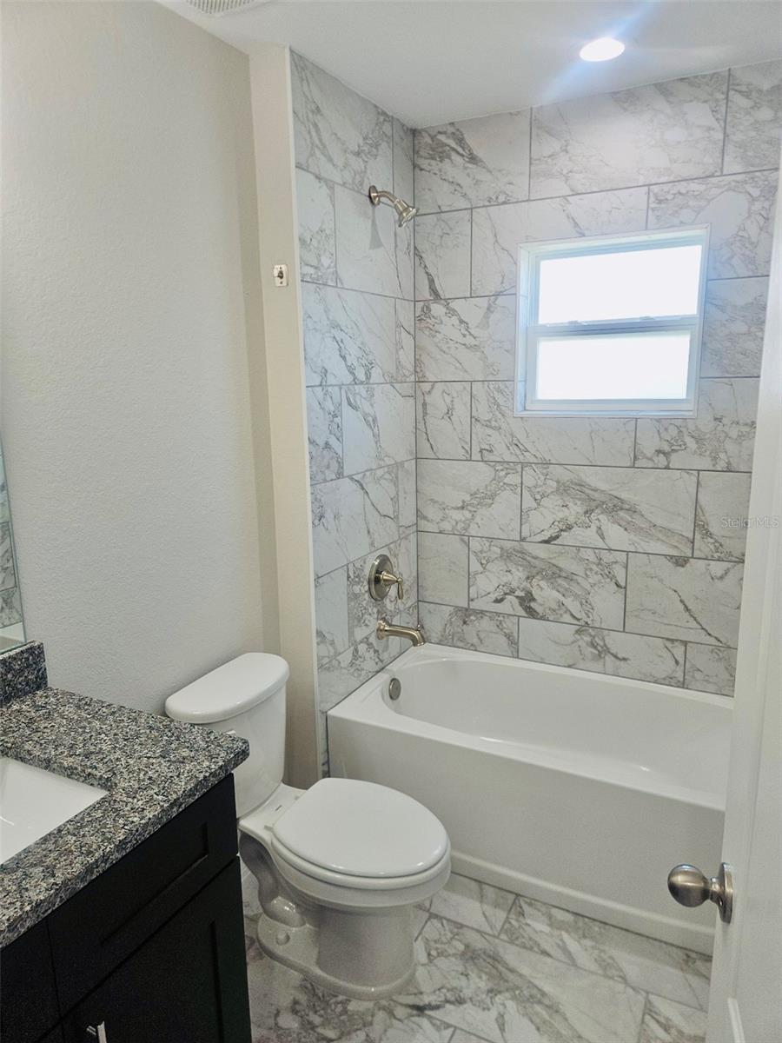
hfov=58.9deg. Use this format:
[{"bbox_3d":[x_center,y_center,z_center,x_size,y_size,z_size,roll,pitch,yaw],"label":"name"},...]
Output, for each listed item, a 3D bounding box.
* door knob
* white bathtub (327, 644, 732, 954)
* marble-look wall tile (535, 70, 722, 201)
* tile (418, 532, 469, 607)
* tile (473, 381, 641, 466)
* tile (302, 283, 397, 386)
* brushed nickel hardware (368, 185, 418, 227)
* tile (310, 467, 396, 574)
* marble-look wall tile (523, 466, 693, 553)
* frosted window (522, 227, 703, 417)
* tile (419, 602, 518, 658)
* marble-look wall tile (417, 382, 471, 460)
[{"bbox_3d":[0.389,0.458,0.866,0.069,0.067,0.067,3,13,16],"label":"door knob"},{"bbox_3d":[0.616,0.859,2.369,1.515,0.438,0.745,5,14,28],"label":"white bathtub"},{"bbox_3d":[0.758,-1.248,2.270,0.613,0.297,0.010,5,14,27],"label":"marble-look wall tile"},{"bbox_3d":[0.220,0.198,2.862,0.226,0.302,0.010,5,14,28],"label":"tile"},{"bbox_3d":[0.587,-0.367,2.563,0.612,0.305,0.010,5,14,27],"label":"tile"},{"bbox_3d":[-0.125,-0.615,2.319,0.010,0.302,0.590,5,14,28],"label":"tile"},{"bbox_3d":[0.015,-1.065,2.341,0.166,0.146,0.081,5,14,28],"label":"brushed nickel hardware"},{"bbox_3d":[-0.114,-0.019,2.471,0.010,0.305,0.593,5,14,28],"label":"tile"},{"bbox_3d":[0.772,-0.048,2.505,0.609,0.302,0.010,5,14,28],"label":"marble-look wall tile"},{"bbox_3d":[0.764,-0.679,2.447,0.630,0.612,0.100,5,14,27],"label":"frosted window"},{"bbox_3d":[0.320,0.448,2.888,0.443,0.176,0.010,5,14,27],"label":"tile"},{"bbox_3d":[0.209,-0.401,2.755,0.230,0.305,0.010,5,14,27],"label":"marble-look wall tile"}]

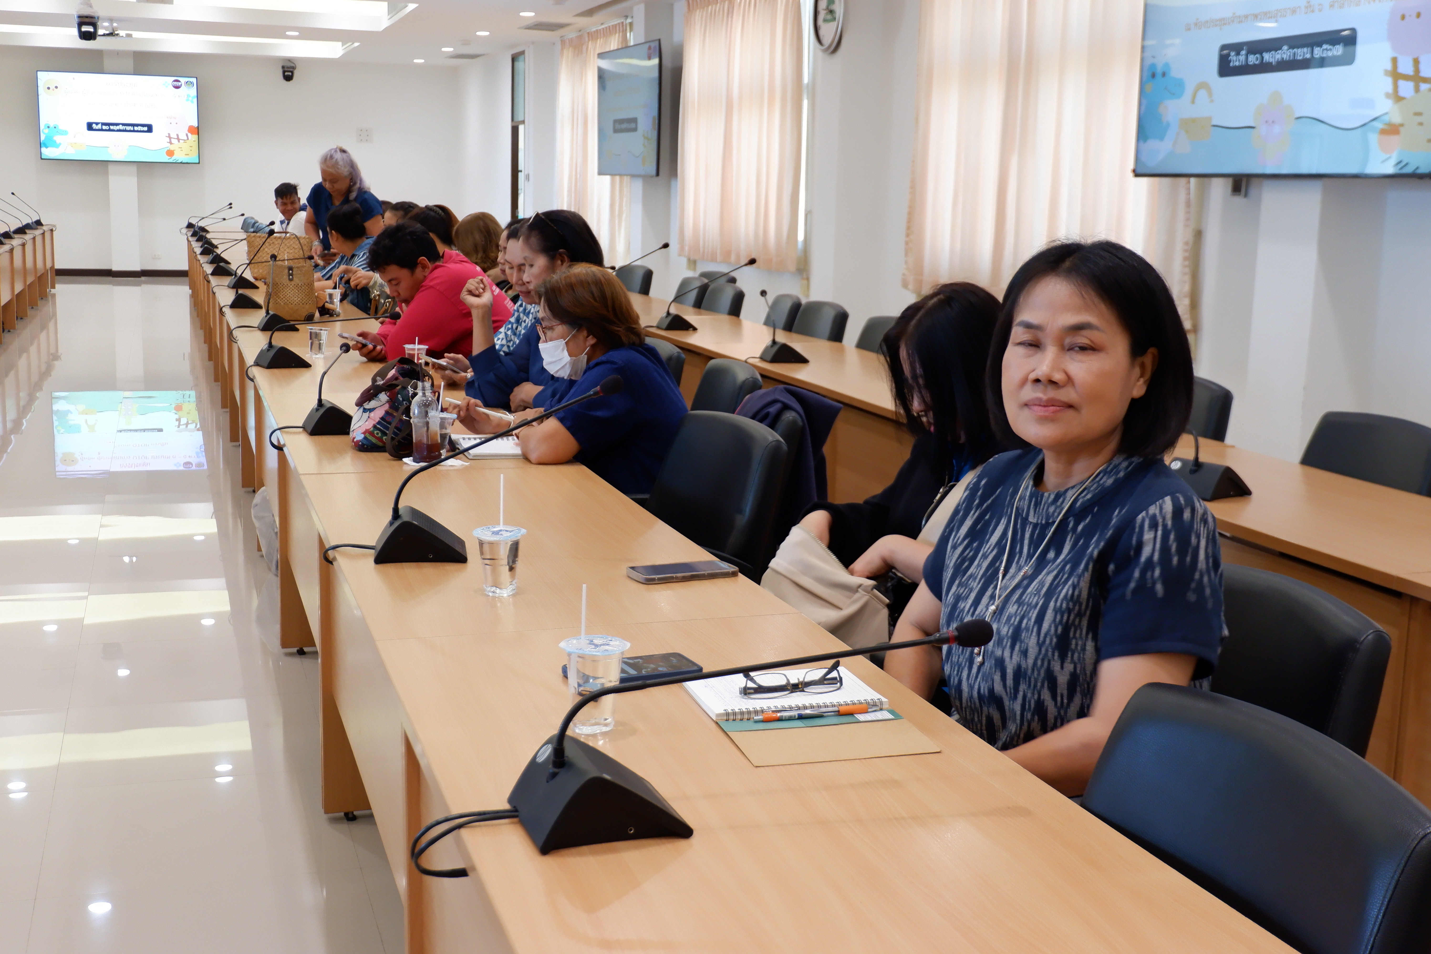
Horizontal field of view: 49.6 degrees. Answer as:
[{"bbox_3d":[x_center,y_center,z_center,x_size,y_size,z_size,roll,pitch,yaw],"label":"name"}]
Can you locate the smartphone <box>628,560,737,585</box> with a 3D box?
[{"bbox_3d":[-0.049,0.146,2.387,0.163,0.011,0.075,-2,11,-19],"label":"smartphone"}]

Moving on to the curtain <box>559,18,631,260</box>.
[{"bbox_3d":[-1.156,-3.053,14.316,0.150,2.100,2.450,-2,11,-19],"label":"curtain"}]

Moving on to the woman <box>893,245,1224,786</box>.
[{"bbox_3d":[0.310,0.360,1.883,0.660,1.275,0.480,-6,13,-35],"label":"woman"}]

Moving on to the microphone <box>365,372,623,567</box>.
[{"bbox_3d":[-0.350,-0.019,2.505,0.414,0.284,0.130,-2,11,-19],"label":"microphone"}]

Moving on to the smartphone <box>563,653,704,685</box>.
[{"bbox_3d":[-0.103,0.238,1.901,0.165,0.011,0.079,-3,12,-24],"label":"smartphone"}]

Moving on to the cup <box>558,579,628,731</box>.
[{"bbox_3d":[-0.135,0.199,1.722,0.077,0.166,0.077,2,11,0],"label":"cup"}]

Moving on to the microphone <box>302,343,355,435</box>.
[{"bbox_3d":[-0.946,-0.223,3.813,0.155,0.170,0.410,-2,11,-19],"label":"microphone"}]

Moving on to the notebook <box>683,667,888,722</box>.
[{"bbox_3d":[0.080,0.256,1.833,0.212,0.011,0.137,-2,11,-19],"label":"notebook"}]

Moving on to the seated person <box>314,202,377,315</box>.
[{"bbox_3d":[-1.803,-0.789,7.901,0.720,1.190,0.500,1,11,-2],"label":"seated person"}]

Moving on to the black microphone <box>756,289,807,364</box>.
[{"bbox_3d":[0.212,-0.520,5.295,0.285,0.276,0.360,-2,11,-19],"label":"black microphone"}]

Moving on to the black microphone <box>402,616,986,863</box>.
[{"bbox_3d":[0.017,0.239,1.491,0.557,0.180,0.120,-2,11,-19],"label":"black microphone"}]

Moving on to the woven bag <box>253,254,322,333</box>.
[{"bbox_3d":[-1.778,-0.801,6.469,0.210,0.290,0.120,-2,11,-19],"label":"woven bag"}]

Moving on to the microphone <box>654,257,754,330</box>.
[{"bbox_3d":[-0.033,-0.777,6.566,0.400,0.300,0.130,-2,11,-20],"label":"microphone"}]

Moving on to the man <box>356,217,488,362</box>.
[{"bbox_3d":[-0.866,-0.245,5.179,0.780,1.180,0.550,0,11,-8],"label":"man"}]

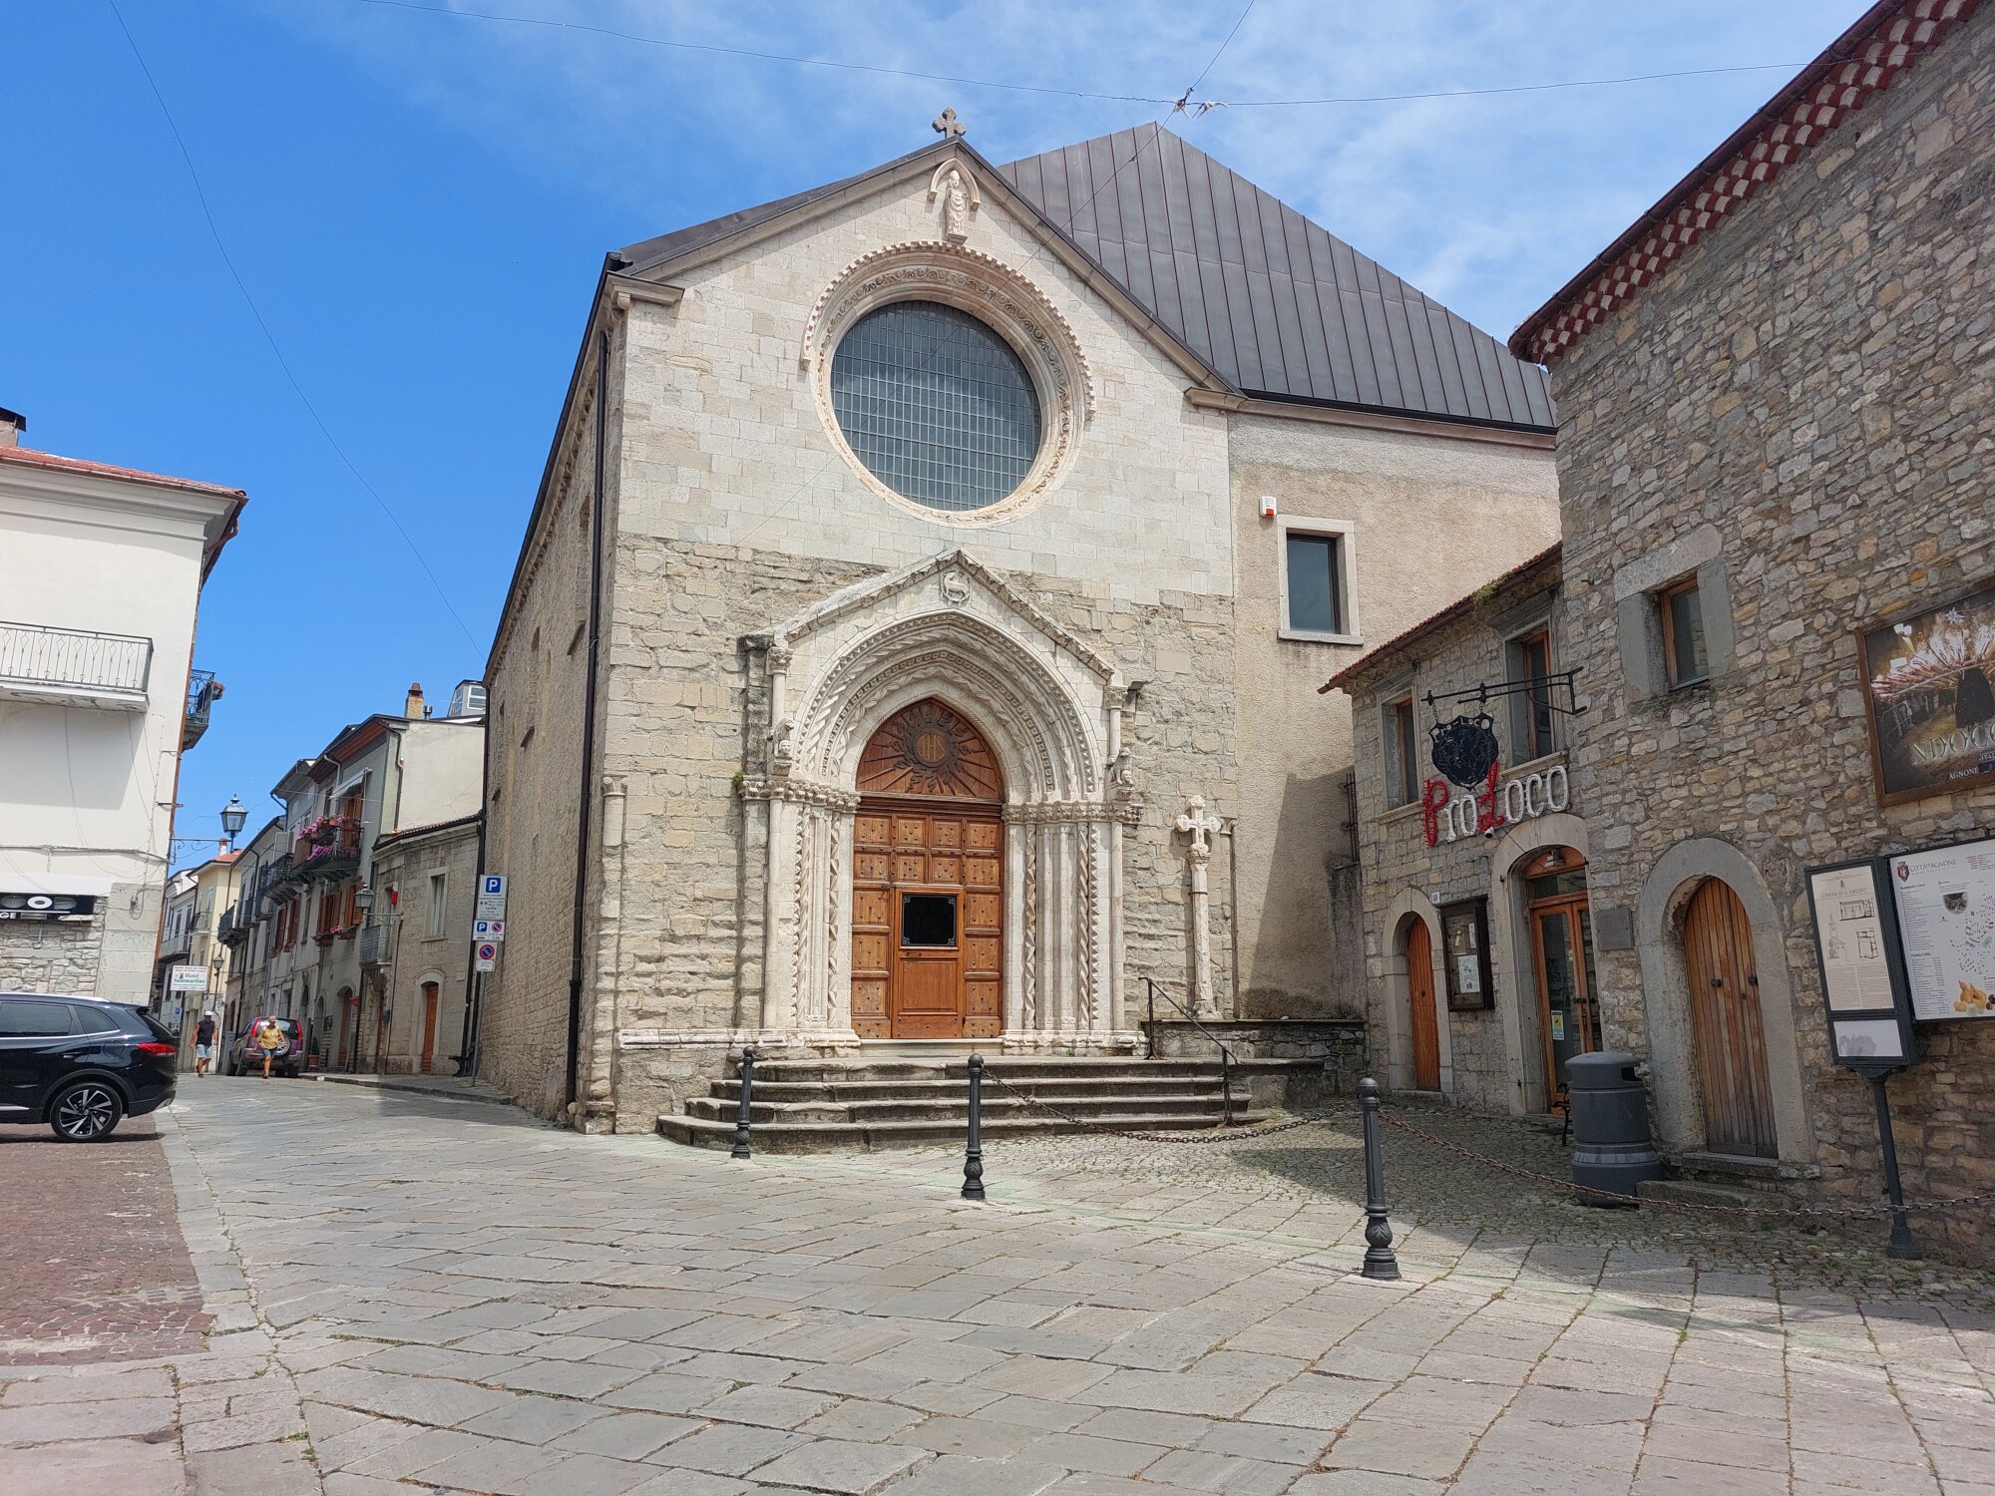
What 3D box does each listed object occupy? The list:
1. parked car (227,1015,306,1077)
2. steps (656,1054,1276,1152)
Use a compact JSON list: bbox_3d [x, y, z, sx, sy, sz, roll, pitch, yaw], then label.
[{"bbox_3d":[-22.817,9.355,43.185,1.780,1.700,4.600,8,-15,-34],"label":"parked car"},{"bbox_3d":[-0.186,3.910,15.237,6.760,0.875,1.632,5,-13,-20],"label":"steps"}]

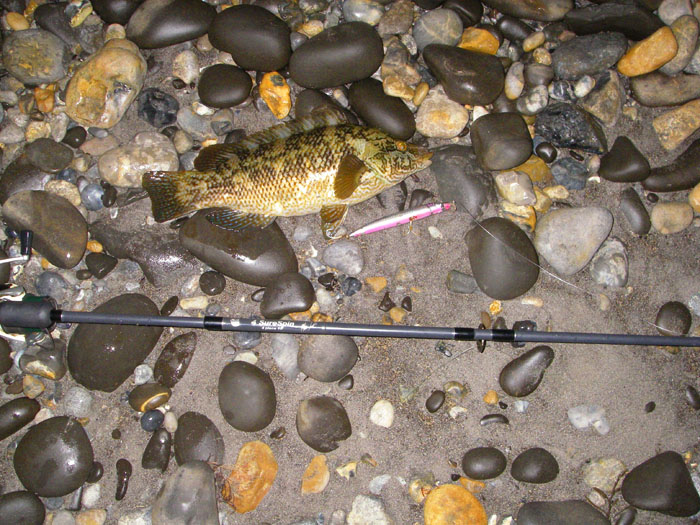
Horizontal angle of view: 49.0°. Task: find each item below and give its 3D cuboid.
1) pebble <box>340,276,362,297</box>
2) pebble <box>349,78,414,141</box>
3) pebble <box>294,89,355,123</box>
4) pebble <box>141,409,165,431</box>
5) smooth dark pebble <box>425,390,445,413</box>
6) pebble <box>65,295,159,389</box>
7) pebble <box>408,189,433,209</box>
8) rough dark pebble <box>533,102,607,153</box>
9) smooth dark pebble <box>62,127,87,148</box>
[{"bbox_3d":[0.003,0.028,0.908,0.022,0.017,0.024,-15,76,-4],"label":"pebble"},{"bbox_3d":[0.041,-0.198,0.989,0.058,0.046,0.102,-40,79,-10],"label":"pebble"},{"bbox_3d":[-0.029,-0.184,0.955,0.083,0.035,0.058,14,76,3],"label":"pebble"},{"bbox_3d":[-0.228,0.181,0.886,0.023,0.018,0.027,44,84,6],"label":"pebble"},{"bbox_3d":[0.100,0.165,0.910,0.019,0.012,0.028,29,77,7],"label":"smooth dark pebble"},{"bbox_3d":[-0.261,0.086,0.854,0.083,0.037,0.119,41,81,8],"label":"pebble"},{"bbox_3d":[0.088,-0.080,0.975,0.025,0.015,0.032,29,77,7],"label":"pebble"},{"bbox_3d":[0.283,-0.172,0.985,0.093,0.045,0.061,19,76,5],"label":"rough dark pebble"},{"bbox_3d":[-0.335,-0.152,0.936,0.030,0.019,0.026,-37,83,-5],"label":"smooth dark pebble"}]

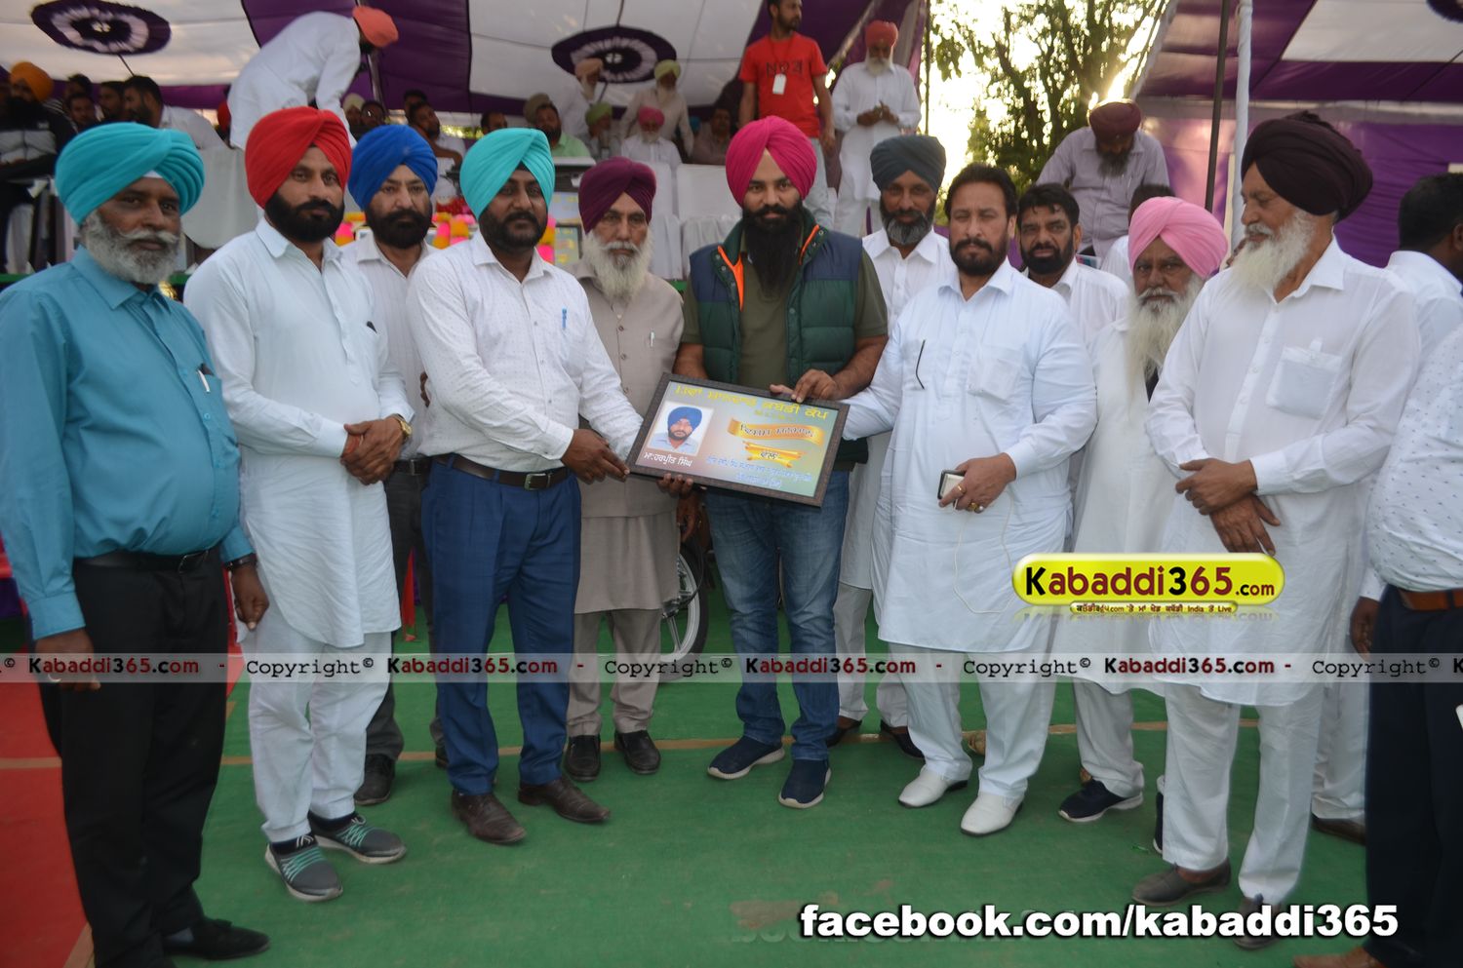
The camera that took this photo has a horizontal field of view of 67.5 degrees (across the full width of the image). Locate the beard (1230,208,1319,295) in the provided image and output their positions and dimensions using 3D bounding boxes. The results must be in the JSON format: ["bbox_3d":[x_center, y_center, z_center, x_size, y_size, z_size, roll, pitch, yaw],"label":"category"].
[{"bbox_3d":[1.174,-0.502,2.370,0.150,0.190,0.150,-1,9,-12],"label":"beard"}]

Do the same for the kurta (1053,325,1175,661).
[{"bbox_3d":[1.098,0.006,2.983,0.470,1.000,0.350,7,12,29],"label":"kurta"}]

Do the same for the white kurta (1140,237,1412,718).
[{"bbox_3d":[1.227,-0.046,2.476,0.500,0.970,0.410,10,13,41],"label":"white kurta"}]

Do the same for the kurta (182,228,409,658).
[{"bbox_3d":[-1.000,-0.125,2.537,0.490,0.960,0.350,-7,11,-39],"label":"kurta"}]

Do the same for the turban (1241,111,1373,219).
[{"bbox_3d":[1.227,-0.676,2.330,0.275,0.210,0.235,-1,11,-12],"label":"turban"}]

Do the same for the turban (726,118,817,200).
[{"bbox_3d":[0.105,-0.879,2.953,0.235,0.220,0.265,1,4,0],"label":"turban"}]

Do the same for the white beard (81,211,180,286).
[{"bbox_3d":[-1.138,-0.448,2.070,0.130,0.145,0.155,7,11,36],"label":"white beard"}]

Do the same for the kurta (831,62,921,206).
[{"bbox_3d":[1.004,-2.429,7.600,0.600,1.000,0.380,2,9,7],"label":"kurta"}]

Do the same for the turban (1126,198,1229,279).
[{"bbox_3d":[1.144,-0.629,2.800,0.240,0.200,0.260,9,14,37],"label":"turban"}]

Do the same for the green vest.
[{"bbox_3d":[0.127,-0.402,3.006,0.490,0.680,0.300,2,9,8],"label":"green vest"}]

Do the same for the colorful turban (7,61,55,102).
[{"bbox_3d":[-4.284,-2.456,6.700,0.250,0.225,0.265,-1,11,-10],"label":"colorful turban"}]

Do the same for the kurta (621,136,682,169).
[{"bbox_3d":[-0.677,-2.642,9.200,0.520,0.620,0.380,1,11,-2],"label":"kurta"}]

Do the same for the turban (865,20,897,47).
[{"bbox_3d":[1.030,-3.090,7.500,0.225,0.180,0.250,2,9,8],"label":"turban"}]

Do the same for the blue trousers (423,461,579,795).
[{"bbox_3d":[-0.615,0.378,2.952,0.400,0.890,0.330,-9,14,-43],"label":"blue trousers"}]

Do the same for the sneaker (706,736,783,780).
[{"bbox_3d":[0.054,0.800,3.325,0.280,0.100,0.100,-8,12,-43],"label":"sneaker"}]

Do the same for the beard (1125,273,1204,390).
[{"bbox_3d":[1.075,-0.378,2.720,0.190,0.290,0.150,9,14,37],"label":"beard"}]

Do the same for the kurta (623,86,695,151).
[{"bbox_3d":[-0.636,-3.018,9.600,0.580,0.980,0.360,1,11,-2],"label":"kurta"}]

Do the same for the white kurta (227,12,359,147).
[{"bbox_3d":[-2.310,-2.090,5.800,0.660,0.850,0.500,2,9,7],"label":"white kurta"}]

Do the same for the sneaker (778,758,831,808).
[{"bbox_3d":[0.220,0.832,3.153,0.105,0.110,0.285,5,10,24],"label":"sneaker"}]

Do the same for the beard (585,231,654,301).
[{"bbox_3d":[-0.317,-0.611,3.086,0.180,0.195,0.140,-2,9,-15],"label":"beard"}]

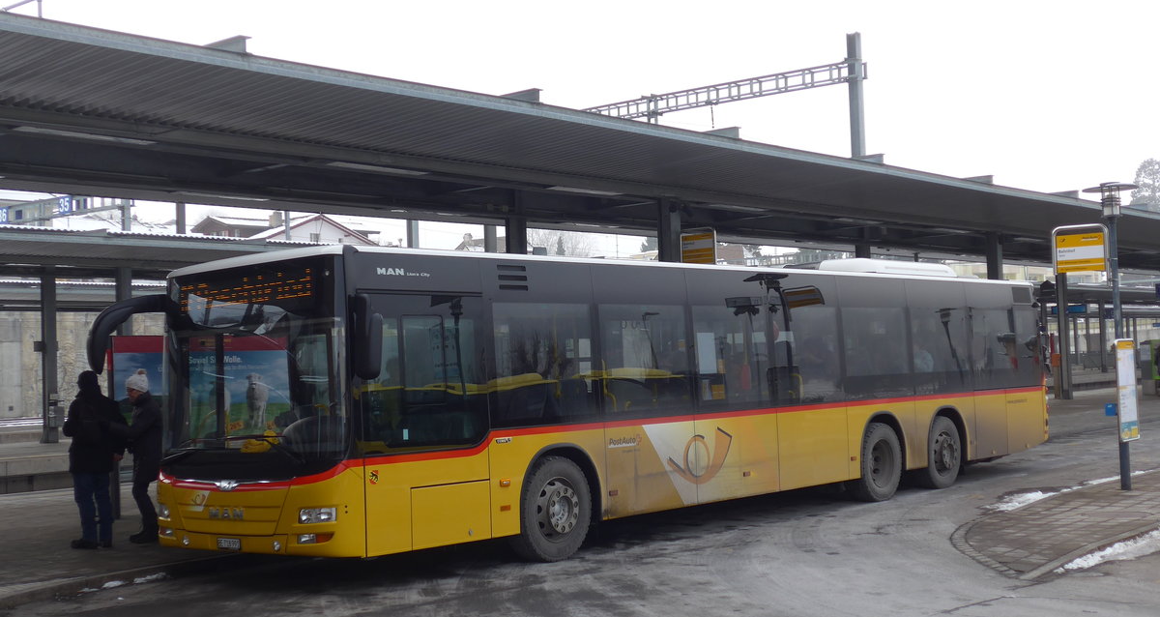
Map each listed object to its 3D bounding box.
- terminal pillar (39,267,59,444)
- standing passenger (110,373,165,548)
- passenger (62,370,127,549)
[{"bbox_3d":[-14.902,1.287,41.301,0.330,4.970,0.330,-4,-3,40],"label":"terminal pillar"},{"bbox_3d":[-4.485,1.486,14.987,0.500,1.735,0.480,-1,-2,-15],"label":"standing passenger"},{"bbox_3d":[-4.828,1.486,14.599,0.550,1.728,0.430,-1,-3,-30],"label":"passenger"}]

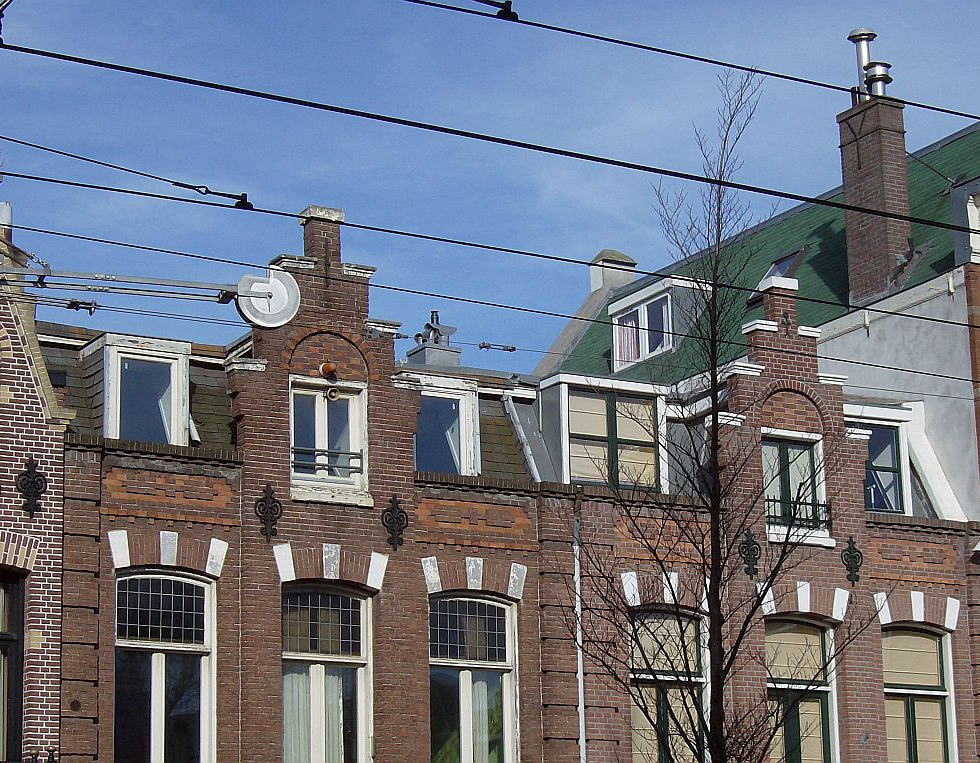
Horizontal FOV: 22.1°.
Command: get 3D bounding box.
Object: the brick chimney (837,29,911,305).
[{"bbox_3d":[5.359,-3.050,35.009,0.440,3.950,0.970,7,-17,-29],"label":"brick chimney"}]

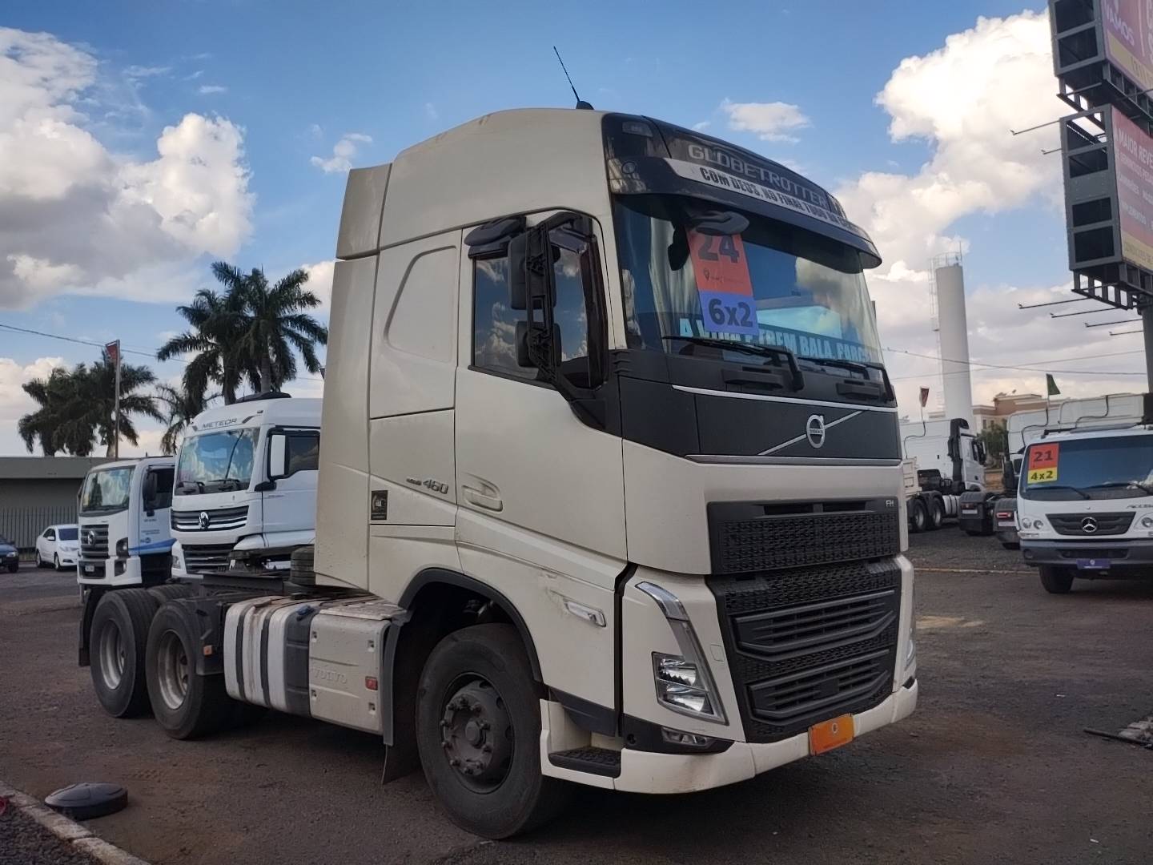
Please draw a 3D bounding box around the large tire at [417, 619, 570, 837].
[{"bbox_3d":[-0.419,1.517,4.791,0.300,1.030,1.040,3,-7,-44],"label":"large tire"}]

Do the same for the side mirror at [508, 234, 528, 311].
[{"bbox_3d":[-0.188,-0.715,4.081,0.200,0.370,0.110,1,-6,-30],"label":"side mirror"}]

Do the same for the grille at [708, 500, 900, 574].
[{"bbox_3d":[1.212,0.488,4.637,1.780,0.320,0.120,3,-7,-45],"label":"grille"}]

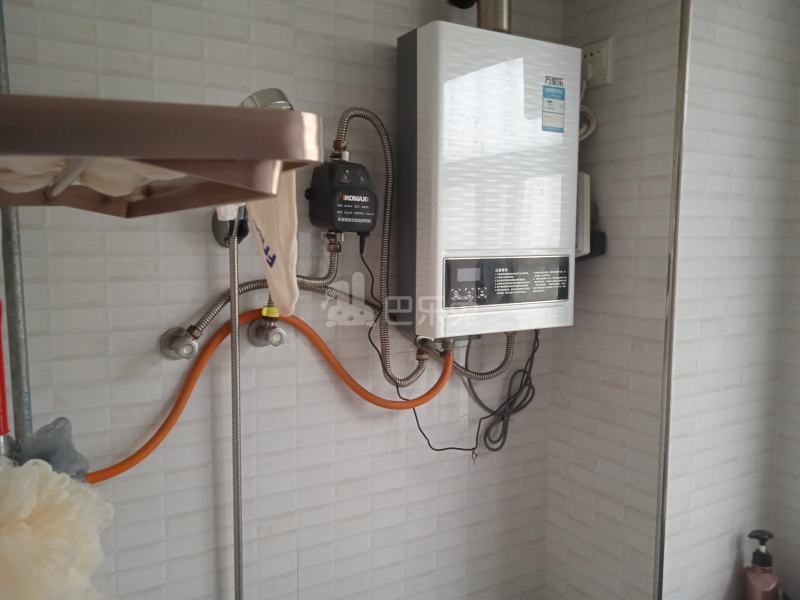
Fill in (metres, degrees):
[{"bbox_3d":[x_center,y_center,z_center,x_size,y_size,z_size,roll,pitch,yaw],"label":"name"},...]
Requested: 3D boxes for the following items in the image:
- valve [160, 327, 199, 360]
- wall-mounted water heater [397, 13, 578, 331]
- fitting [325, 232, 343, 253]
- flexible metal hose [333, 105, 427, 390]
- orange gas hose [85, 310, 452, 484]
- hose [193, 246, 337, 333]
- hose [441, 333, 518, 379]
[{"bbox_3d":[-0.333,0.071,0.996,0.054,0.054,0.073,-3,6,-30],"label":"valve"},{"bbox_3d":[0.168,-0.208,1.220,0.330,0.528,0.128,-3,6,-31],"label":"wall-mounted water heater"},{"bbox_3d":[-0.112,-0.099,1.095,0.028,0.037,0.027,0,5,0],"label":"fitting"},{"bbox_3d":[-0.029,-0.083,1.137,0.186,0.484,0.055,-3,6,-31],"label":"flexible metal hose"},{"bbox_3d":[-0.183,0.136,1.080,0.636,0.240,0.060,-3,6,-31],"label":"orange gas hose"},{"bbox_3d":[-0.213,-0.018,1.045,0.251,0.130,0.038,-3,6,-31],"label":"hose"},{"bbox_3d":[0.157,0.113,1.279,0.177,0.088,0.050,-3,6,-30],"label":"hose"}]

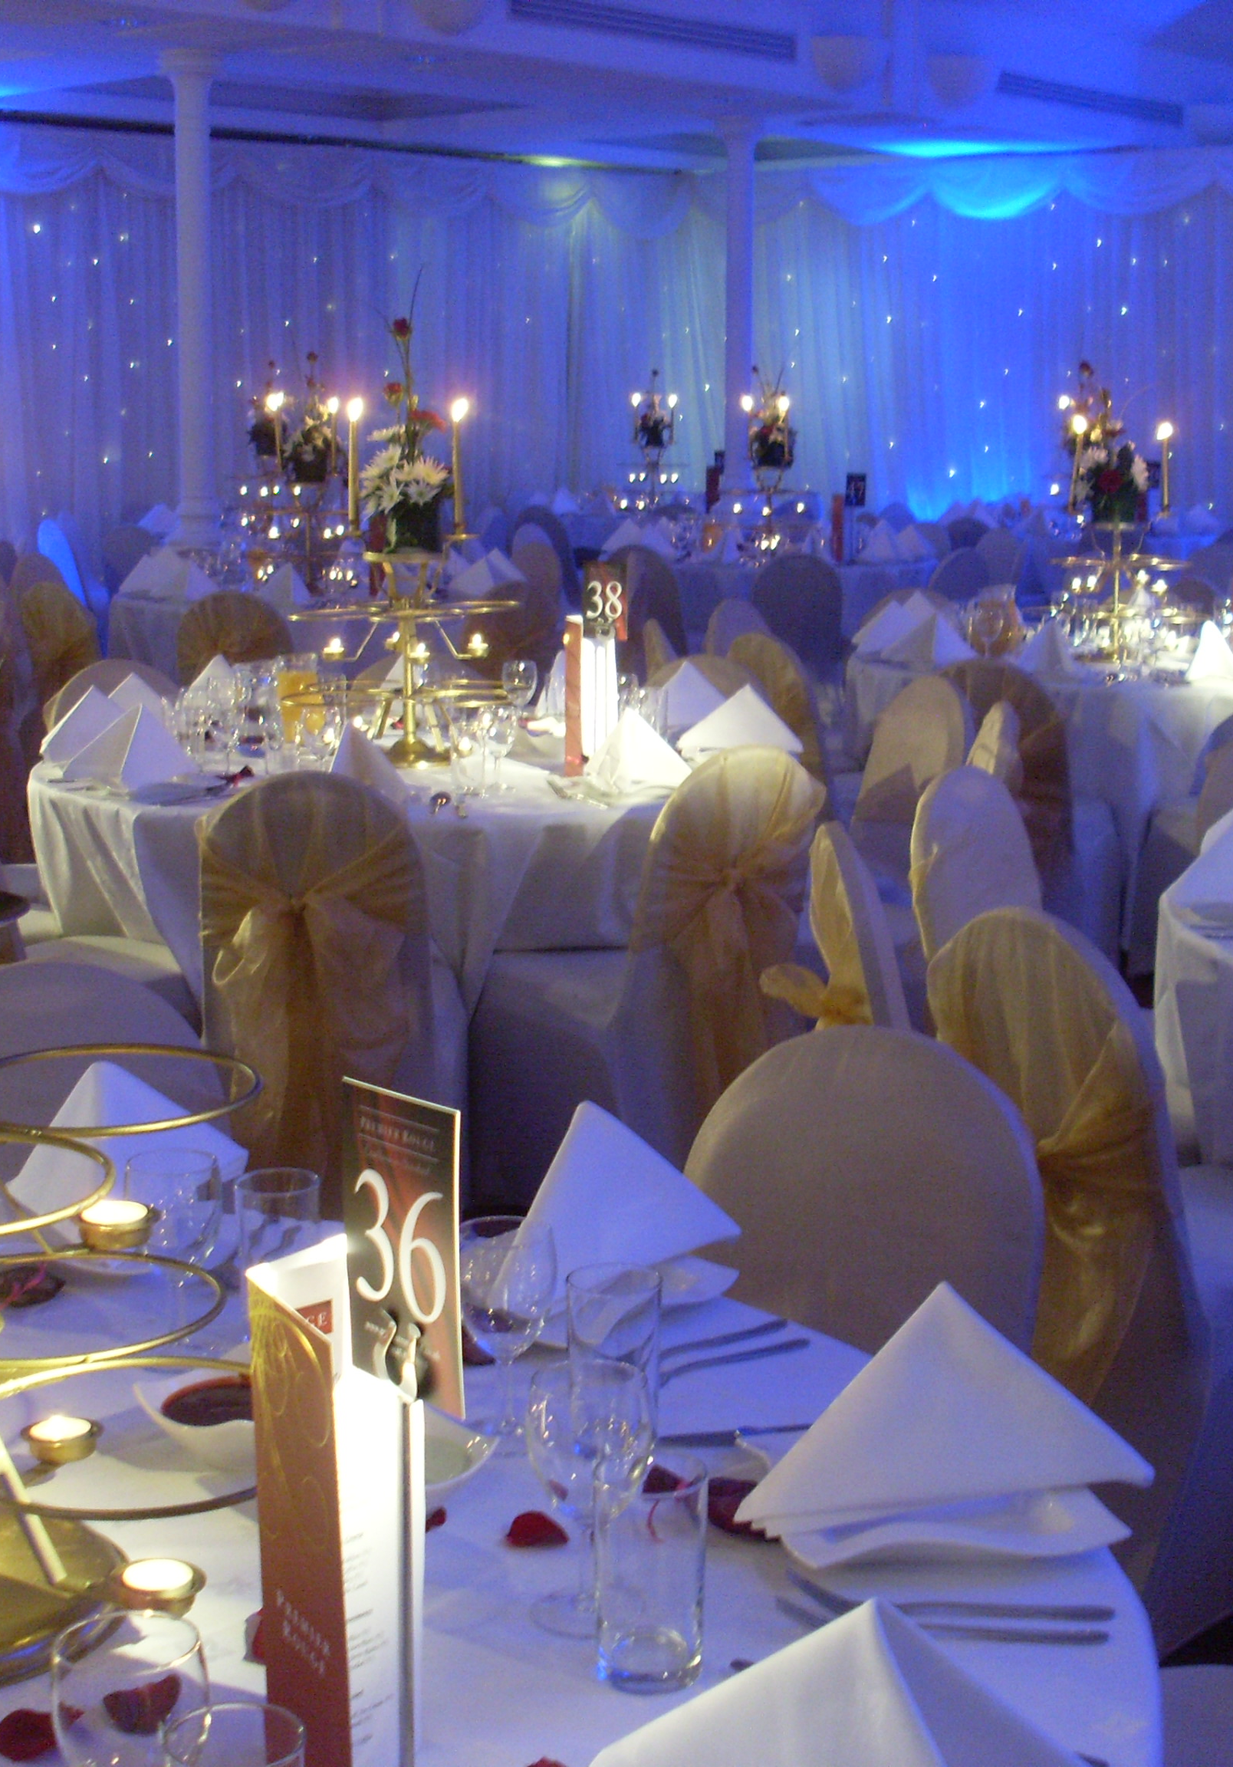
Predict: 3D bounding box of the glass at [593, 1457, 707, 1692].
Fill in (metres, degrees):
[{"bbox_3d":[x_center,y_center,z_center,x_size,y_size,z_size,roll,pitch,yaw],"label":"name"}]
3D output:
[{"bbox_3d":[0.022,0.428,1.611,0.068,0.128,0.068,0,10,0],"label":"glass"}]

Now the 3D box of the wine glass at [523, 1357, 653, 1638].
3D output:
[{"bbox_3d":[-0.020,0.410,1.742,0.086,0.169,0.086,0,10,0],"label":"wine glass"}]

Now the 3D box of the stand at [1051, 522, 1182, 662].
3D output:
[{"bbox_3d":[1.640,-0.955,8.444,0.530,0.480,0.530,0,10,0],"label":"stand"}]

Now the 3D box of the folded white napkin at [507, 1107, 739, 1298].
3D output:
[{"bbox_3d":[-0.037,0.272,2.382,0.208,0.137,0.269,5,11,26],"label":"folded white napkin"}]

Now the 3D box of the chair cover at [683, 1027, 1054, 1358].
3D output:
[{"bbox_3d":[0.126,0.632,2.655,0.430,0.910,0.530,7,12,34],"label":"chair cover"}]

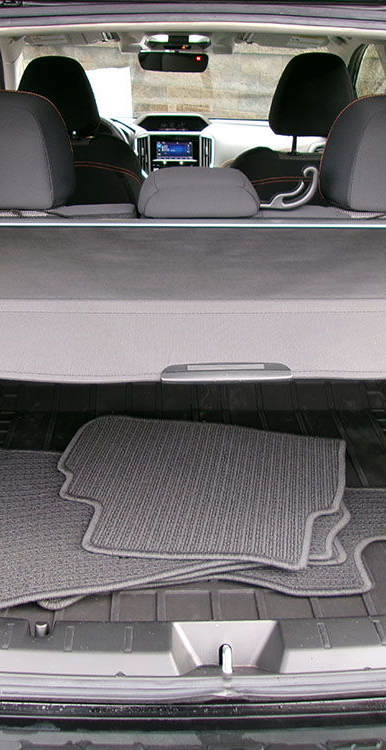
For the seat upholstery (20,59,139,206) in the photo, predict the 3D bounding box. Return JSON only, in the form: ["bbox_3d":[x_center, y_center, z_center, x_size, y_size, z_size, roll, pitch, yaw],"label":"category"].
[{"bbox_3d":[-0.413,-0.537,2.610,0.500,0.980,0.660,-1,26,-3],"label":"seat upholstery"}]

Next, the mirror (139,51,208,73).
[{"bbox_3d":[-0.070,-1.129,2.810,0.250,0.075,0.045,7,33,12],"label":"mirror"}]

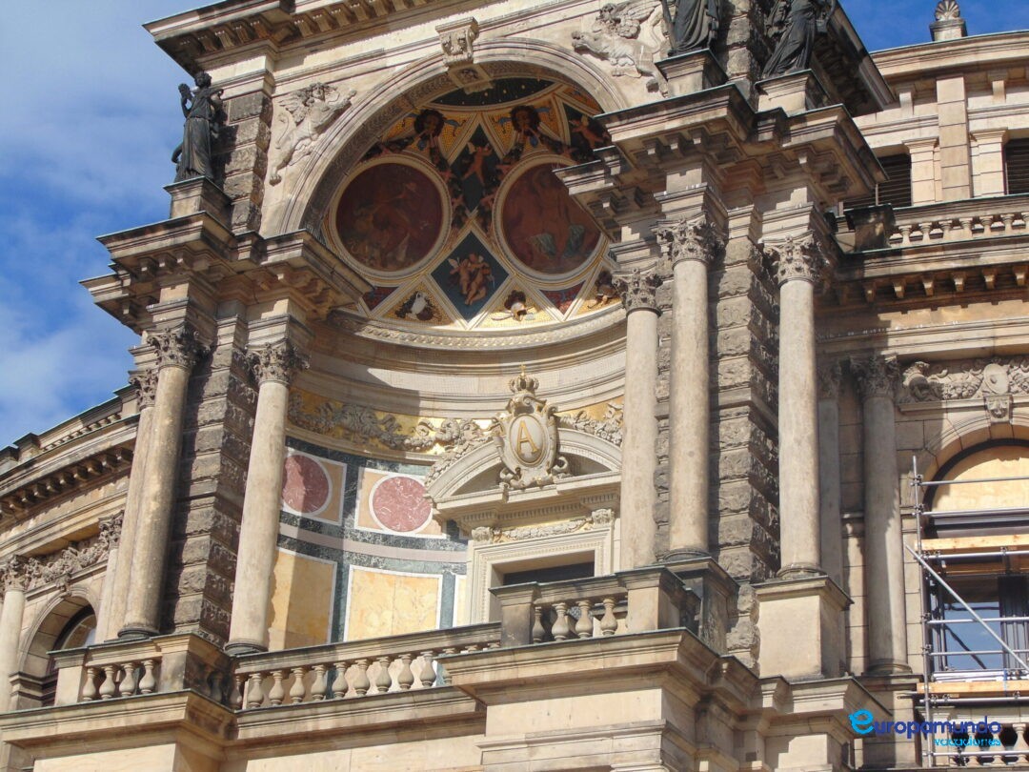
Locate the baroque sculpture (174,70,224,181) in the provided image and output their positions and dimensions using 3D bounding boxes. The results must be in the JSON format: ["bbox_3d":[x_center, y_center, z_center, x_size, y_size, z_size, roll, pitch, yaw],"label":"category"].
[{"bbox_3d":[-5.093,-4.167,34.386,0.800,2.295,0.640,-10,-28,25],"label":"baroque sculpture"}]

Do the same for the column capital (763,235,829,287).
[{"bbox_3d":[3.925,-1.673,29.509,0.710,0.582,0.710,-10,-28,25],"label":"column capital"}]

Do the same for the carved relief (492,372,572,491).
[{"bbox_3d":[0.247,0.710,33.598,1.300,1.891,0.520,-10,-28,25],"label":"carved relief"}]

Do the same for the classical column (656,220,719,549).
[{"bbox_3d":[2.183,0.149,26.293,0.724,4.813,0.724,2,-26,1],"label":"classical column"}]

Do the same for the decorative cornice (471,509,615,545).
[{"bbox_3d":[0.424,2.239,33.391,2.480,0.289,0.270,-10,-28,25],"label":"decorative cornice"}]

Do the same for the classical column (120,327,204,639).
[{"bbox_3d":[-5.017,1.452,29.671,0.724,4.813,0.724,-10,-29,25],"label":"classical column"}]

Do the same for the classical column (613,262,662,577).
[{"bbox_3d":[1.644,0.739,27.549,0.724,4.813,0.724,2,-26,1],"label":"classical column"}]

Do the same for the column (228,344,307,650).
[{"bbox_3d":[-3.598,1.729,30.092,0.724,4.813,0.724,-10,-29,25],"label":"column"}]

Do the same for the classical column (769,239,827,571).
[{"bbox_3d":[3.559,0.337,26.537,0.724,4.813,0.724,-10,-29,25],"label":"classical column"}]

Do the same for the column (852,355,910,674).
[{"bbox_3d":[5.186,1.774,29.749,0.680,4.781,0.680,-10,-28,25],"label":"column"}]

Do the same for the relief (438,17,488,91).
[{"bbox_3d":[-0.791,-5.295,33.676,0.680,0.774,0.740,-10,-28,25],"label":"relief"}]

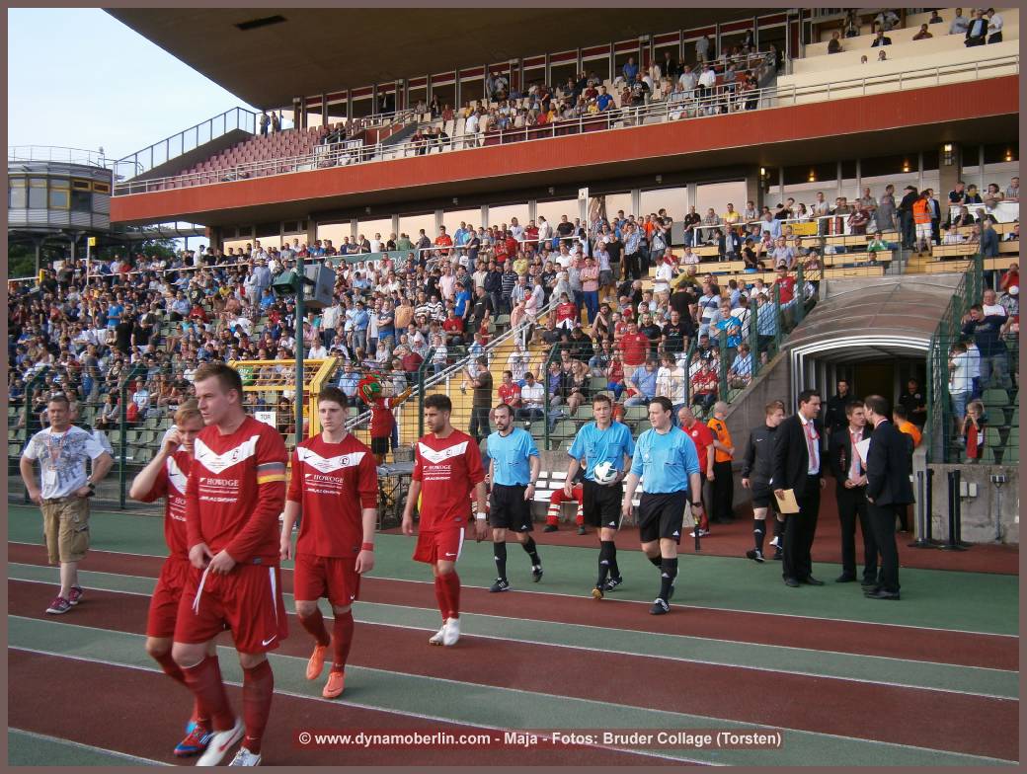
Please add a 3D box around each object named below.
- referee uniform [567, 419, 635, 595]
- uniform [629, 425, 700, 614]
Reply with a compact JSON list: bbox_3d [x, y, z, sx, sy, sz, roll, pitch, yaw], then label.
[{"bbox_3d":[0.807,1.106,9.968,0.600,1.614,0.480,0,-2,12],"label":"referee uniform"},{"bbox_3d":[1.308,1.113,9.294,0.580,1.564,0.580,-1,-2,27],"label":"uniform"}]

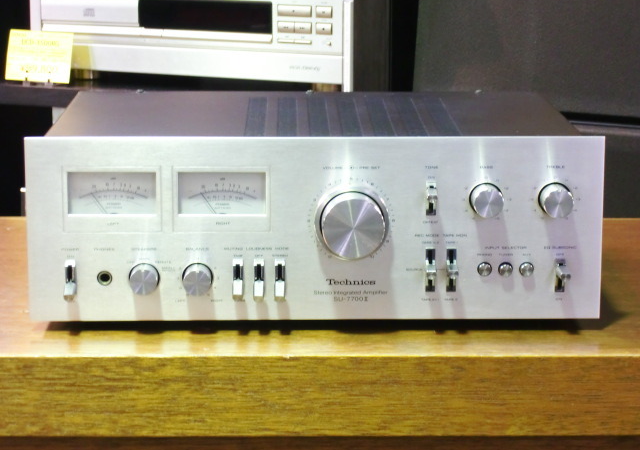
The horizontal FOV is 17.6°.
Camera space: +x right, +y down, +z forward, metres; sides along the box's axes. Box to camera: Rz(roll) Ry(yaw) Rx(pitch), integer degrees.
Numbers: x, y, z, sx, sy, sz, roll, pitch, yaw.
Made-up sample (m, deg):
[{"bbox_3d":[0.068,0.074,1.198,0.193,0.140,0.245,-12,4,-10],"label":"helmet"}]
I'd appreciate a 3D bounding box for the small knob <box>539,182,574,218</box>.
[{"bbox_3d":[0.176,-0.017,1.538,0.025,0.025,0.020,0,11,-1],"label":"small knob"}]

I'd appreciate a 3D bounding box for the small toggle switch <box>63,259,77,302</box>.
[{"bbox_3d":[-0.195,0.044,1.617,0.009,0.031,0.014,0,10,-1],"label":"small toggle switch"}]

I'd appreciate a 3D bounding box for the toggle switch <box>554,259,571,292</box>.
[{"bbox_3d":[0.190,0.041,1.623,0.010,0.027,0.016,0,10,-1],"label":"toggle switch"}]

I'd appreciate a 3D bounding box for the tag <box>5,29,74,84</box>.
[{"bbox_3d":[-0.349,-0.210,2.580,0.095,0.064,0.006,5,-1,26],"label":"tag"}]

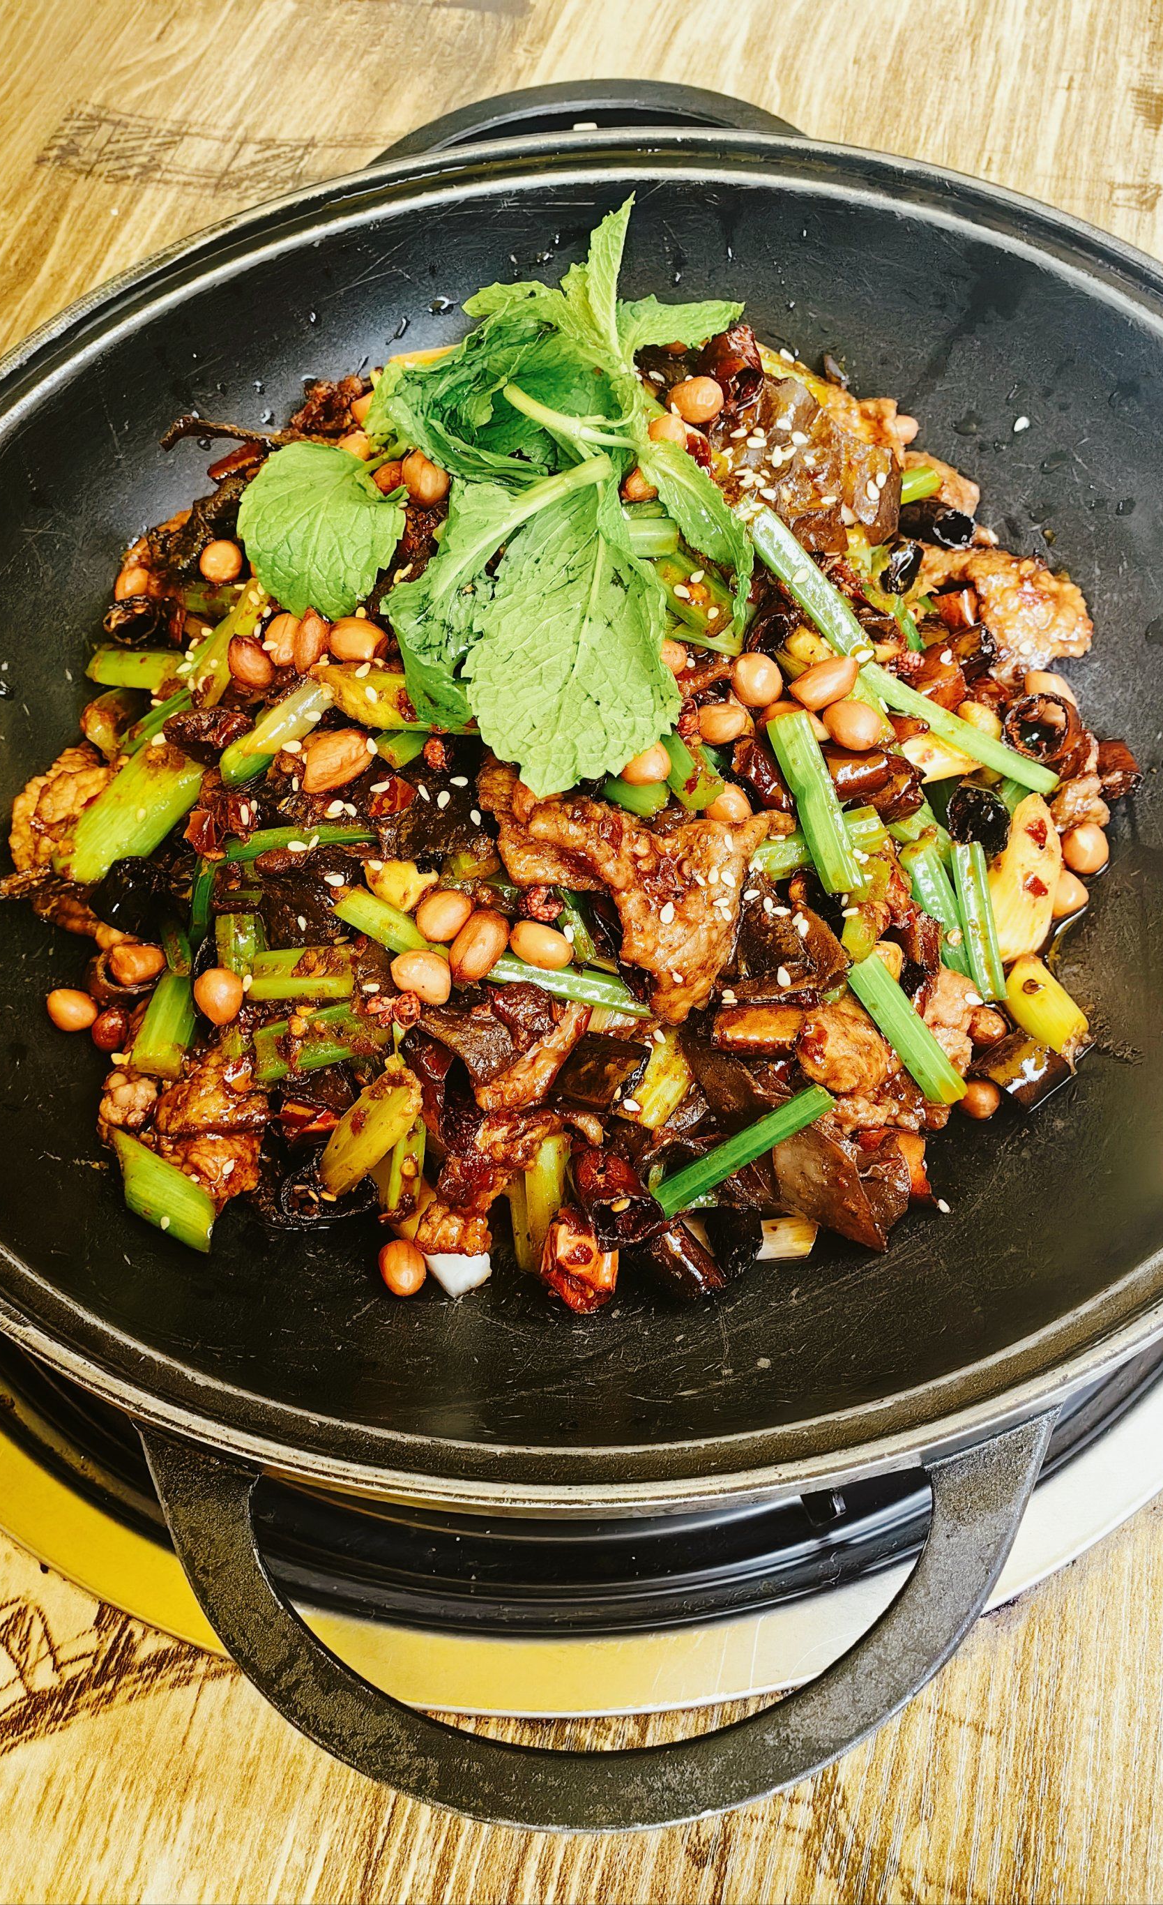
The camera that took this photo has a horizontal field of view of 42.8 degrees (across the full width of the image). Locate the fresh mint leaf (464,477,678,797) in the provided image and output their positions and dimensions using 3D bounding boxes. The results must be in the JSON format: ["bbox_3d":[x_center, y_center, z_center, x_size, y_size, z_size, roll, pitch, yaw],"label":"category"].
[{"bbox_3d":[-0.002,-0.060,0.286,0.041,0.015,0.061,11,87,6],"label":"fresh mint leaf"}]

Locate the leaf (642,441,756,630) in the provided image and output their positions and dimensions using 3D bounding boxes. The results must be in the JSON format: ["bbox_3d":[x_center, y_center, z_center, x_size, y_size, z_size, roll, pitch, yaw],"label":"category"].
[{"bbox_3d":[0.023,-0.085,0.300,0.015,0.011,0.040,-31,99,-2],"label":"leaf"}]

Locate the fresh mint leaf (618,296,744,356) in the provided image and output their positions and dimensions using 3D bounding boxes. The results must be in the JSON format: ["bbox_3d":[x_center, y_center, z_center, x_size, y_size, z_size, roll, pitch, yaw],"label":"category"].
[{"bbox_3d":[0.023,-0.148,0.352,0.032,0.009,0.015,-19,70,-4],"label":"fresh mint leaf"}]

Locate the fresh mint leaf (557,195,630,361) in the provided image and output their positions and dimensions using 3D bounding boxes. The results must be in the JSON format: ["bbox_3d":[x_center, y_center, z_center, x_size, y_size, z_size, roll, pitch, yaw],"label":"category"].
[{"bbox_3d":[0.004,-0.158,0.348,0.015,0.010,0.036,5,106,2],"label":"fresh mint leaf"}]

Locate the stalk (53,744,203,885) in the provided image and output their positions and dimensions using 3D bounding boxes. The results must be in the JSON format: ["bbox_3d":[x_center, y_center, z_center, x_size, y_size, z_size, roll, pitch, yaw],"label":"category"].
[{"bbox_3d":[-0.092,-0.028,0.302,0.014,0.010,0.033,34,78,5],"label":"stalk"}]

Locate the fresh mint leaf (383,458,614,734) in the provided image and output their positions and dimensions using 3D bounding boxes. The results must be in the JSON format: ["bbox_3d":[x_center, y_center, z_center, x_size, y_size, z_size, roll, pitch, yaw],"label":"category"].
[{"bbox_3d":[-0.016,-0.073,0.299,0.053,0.019,0.042,-45,80,8],"label":"fresh mint leaf"}]

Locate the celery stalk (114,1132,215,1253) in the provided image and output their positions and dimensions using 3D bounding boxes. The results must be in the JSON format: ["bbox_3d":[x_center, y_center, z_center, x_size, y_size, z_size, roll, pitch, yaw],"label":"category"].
[{"bbox_3d":[-0.076,0.044,0.273,0.011,0.009,0.024,-41,82,-18],"label":"celery stalk"}]

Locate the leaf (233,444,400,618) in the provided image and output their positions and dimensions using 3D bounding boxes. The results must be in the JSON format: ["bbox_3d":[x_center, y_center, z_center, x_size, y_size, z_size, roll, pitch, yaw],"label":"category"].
[{"bbox_3d":[-0.056,-0.090,0.318,0.036,0.011,0.041,14,78,5],"label":"leaf"}]

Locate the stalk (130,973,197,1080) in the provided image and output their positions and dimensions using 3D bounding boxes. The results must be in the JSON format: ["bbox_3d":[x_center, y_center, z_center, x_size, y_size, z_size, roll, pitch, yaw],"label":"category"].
[{"bbox_3d":[-0.079,0.014,0.281,0.011,0.009,0.021,9,73,-1],"label":"stalk"}]

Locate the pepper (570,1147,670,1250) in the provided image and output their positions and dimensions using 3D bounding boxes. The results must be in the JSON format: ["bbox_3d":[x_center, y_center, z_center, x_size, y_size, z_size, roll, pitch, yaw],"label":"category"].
[{"bbox_3d":[0.006,0.042,0.259,0.013,0.013,0.017,-22,44,-5],"label":"pepper"}]

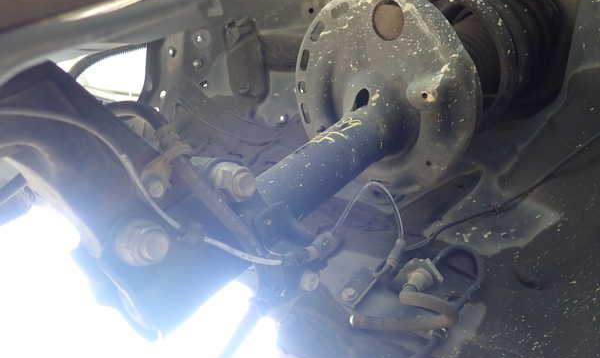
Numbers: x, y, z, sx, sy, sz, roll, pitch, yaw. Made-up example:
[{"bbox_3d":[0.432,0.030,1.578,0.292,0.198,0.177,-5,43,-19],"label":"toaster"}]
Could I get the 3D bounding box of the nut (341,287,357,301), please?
[{"bbox_3d":[0.044,0.104,0.471,0.013,0.013,0.008,10,-4,12],"label":"nut"}]

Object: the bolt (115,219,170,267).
[{"bbox_3d":[-0.093,0.041,0.317,0.024,0.030,0.030,14,-31,41],"label":"bolt"}]

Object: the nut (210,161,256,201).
[{"bbox_3d":[-0.045,0.003,0.367,0.023,0.029,0.029,14,-31,41],"label":"nut"}]

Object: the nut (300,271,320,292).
[{"bbox_3d":[0.008,0.086,0.430,0.017,0.017,0.010,9,2,14],"label":"nut"}]

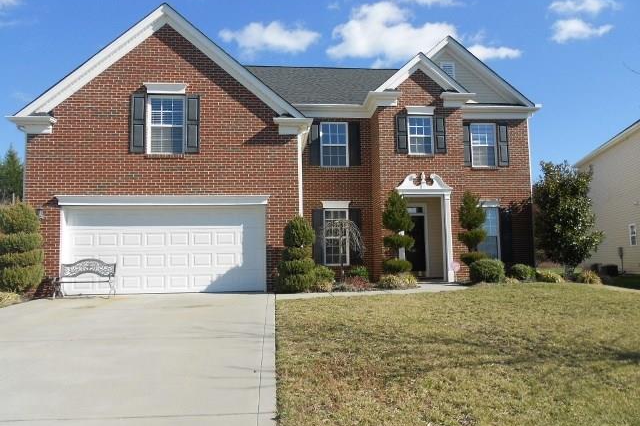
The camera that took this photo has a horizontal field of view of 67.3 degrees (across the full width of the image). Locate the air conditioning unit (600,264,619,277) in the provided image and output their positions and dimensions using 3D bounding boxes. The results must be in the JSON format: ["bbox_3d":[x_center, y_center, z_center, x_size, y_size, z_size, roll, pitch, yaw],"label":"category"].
[{"bbox_3d":[12.420,2.466,20.622,0.580,0.570,0.580,0,-5,-5],"label":"air conditioning unit"}]

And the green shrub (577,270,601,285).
[{"bbox_3d":[8.417,2.007,15.014,0.780,0.450,0.750,0,-6,-5],"label":"green shrub"}]

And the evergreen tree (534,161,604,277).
[{"bbox_3d":[8.212,0.221,15.810,2.091,3.878,2.050,0,-5,-5],"label":"evergreen tree"}]

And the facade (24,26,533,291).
[{"bbox_3d":[0.023,-1.327,14.092,14.687,6.851,3.532,0,-6,-5],"label":"facade"}]

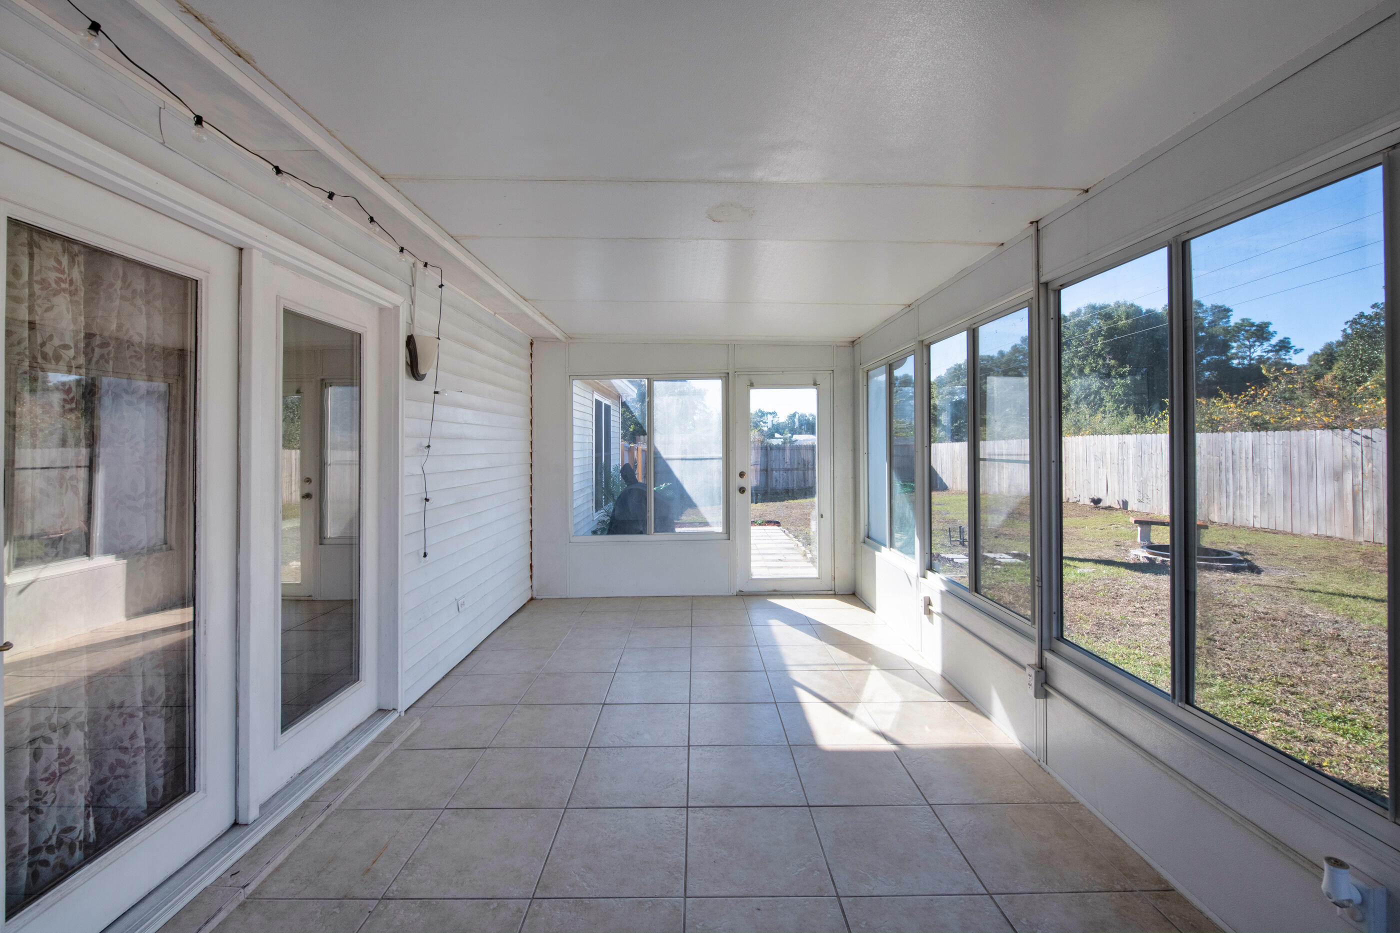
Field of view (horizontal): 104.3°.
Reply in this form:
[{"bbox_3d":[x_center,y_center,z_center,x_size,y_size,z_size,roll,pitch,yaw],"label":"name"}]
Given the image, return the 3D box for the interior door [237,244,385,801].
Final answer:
[{"bbox_3d":[-1.627,0.228,2.310,0.050,2.020,0.820,0,0,0],"label":"interior door"}]

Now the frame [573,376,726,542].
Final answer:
[{"bbox_3d":[-0.472,-0.075,5.140,1.500,1.570,0.080,0,0,0],"label":"frame"}]

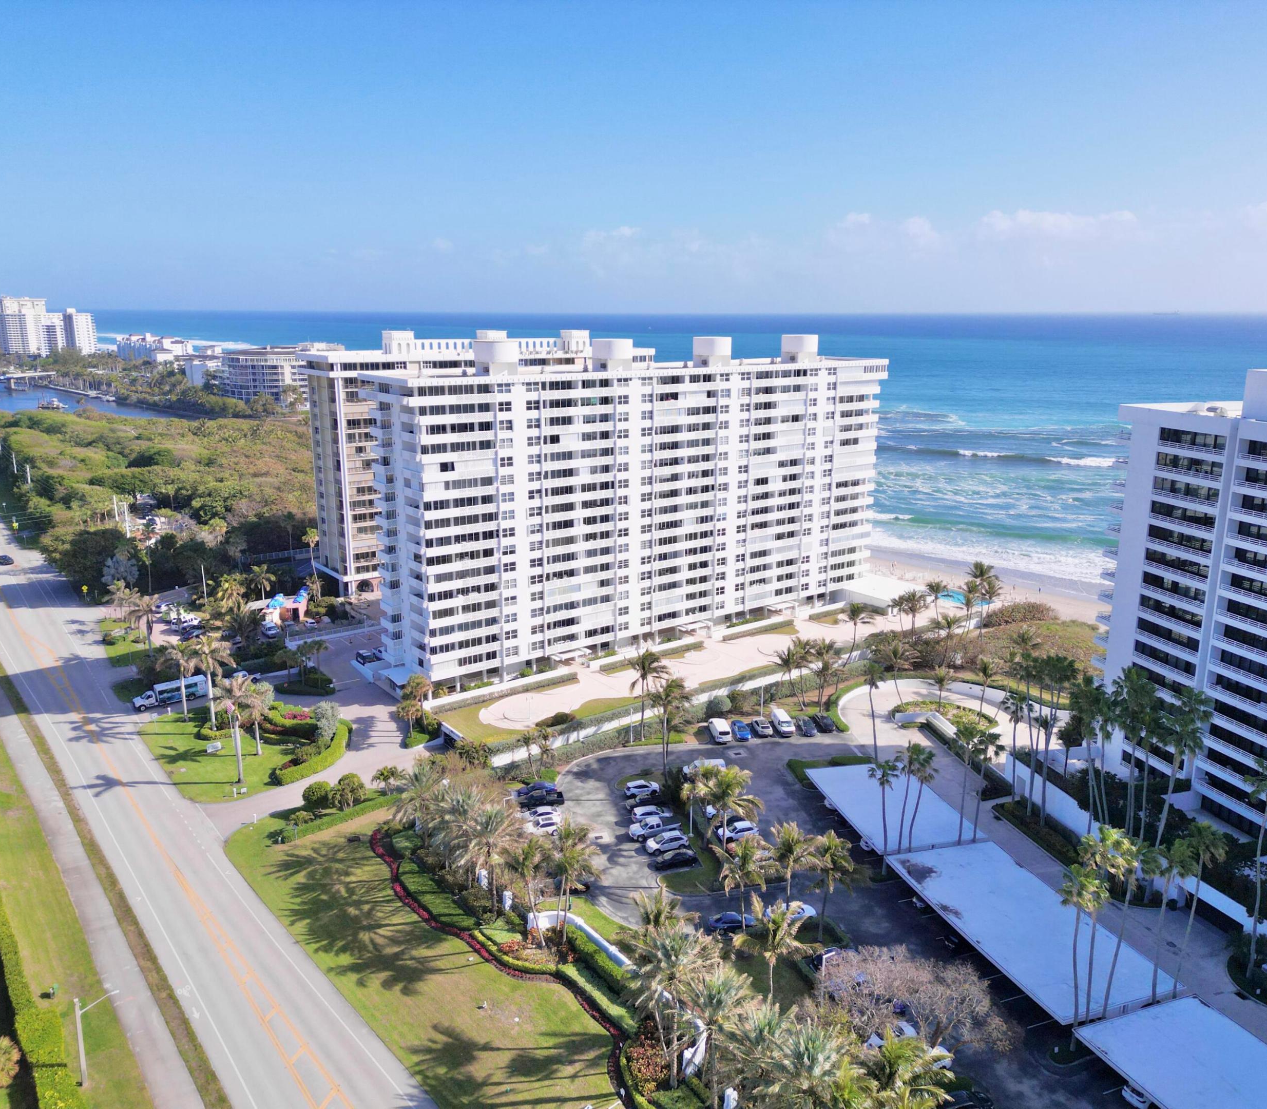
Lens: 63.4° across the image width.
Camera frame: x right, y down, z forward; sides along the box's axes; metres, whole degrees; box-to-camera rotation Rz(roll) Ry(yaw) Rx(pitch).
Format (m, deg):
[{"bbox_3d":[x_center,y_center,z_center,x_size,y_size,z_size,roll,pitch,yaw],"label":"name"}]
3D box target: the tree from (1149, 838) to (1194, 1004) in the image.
[{"bbox_3d":[42.100,30.099,81.288,3.400,16.600,3.400,0,13,0],"label":"tree"}]

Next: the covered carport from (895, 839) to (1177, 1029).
[{"bbox_3d":[35.490,34.286,93.647,12.100,2.700,25.200,-4,14,-17],"label":"covered carport"}]

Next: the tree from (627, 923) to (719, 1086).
[{"bbox_3d":[2.691,34.016,75.825,7.600,12.700,7.600,0,13,0],"label":"tree"}]

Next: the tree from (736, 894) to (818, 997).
[{"bbox_3d":[11.370,32.630,82.275,7.200,12.118,7.200,2,14,9],"label":"tree"}]

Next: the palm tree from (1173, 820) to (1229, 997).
[{"bbox_3d":[44.215,28.918,81.064,4.000,17.240,4.000,0,13,0],"label":"palm tree"}]

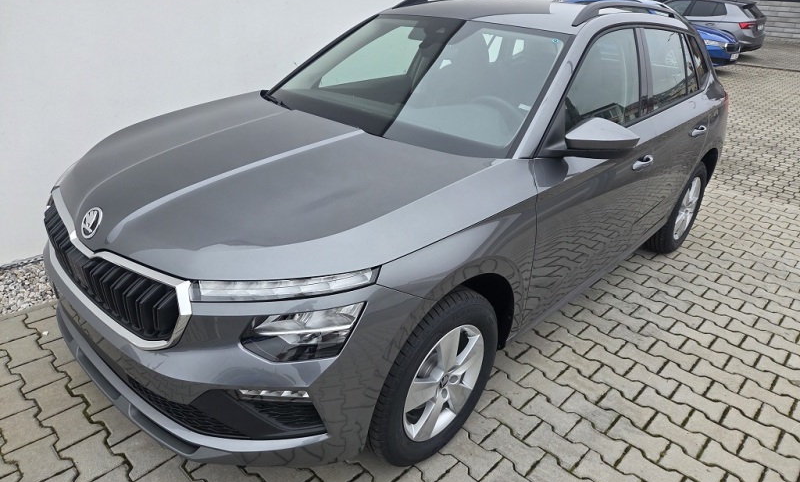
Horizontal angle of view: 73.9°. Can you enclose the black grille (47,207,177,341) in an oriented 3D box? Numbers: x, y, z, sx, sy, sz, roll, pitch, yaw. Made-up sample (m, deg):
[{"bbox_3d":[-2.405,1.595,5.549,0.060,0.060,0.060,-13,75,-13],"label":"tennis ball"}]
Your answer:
[{"bbox_3d":[-0.945,0.070,1.688,0.910,0.210,0.120,24,32,37],"label":"black grille"}]

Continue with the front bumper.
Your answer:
[{"bbox_3d":[-0.790,0.206,1.942,1.760,0.560,0.640,24,32,37],"label":"front bumper"}]

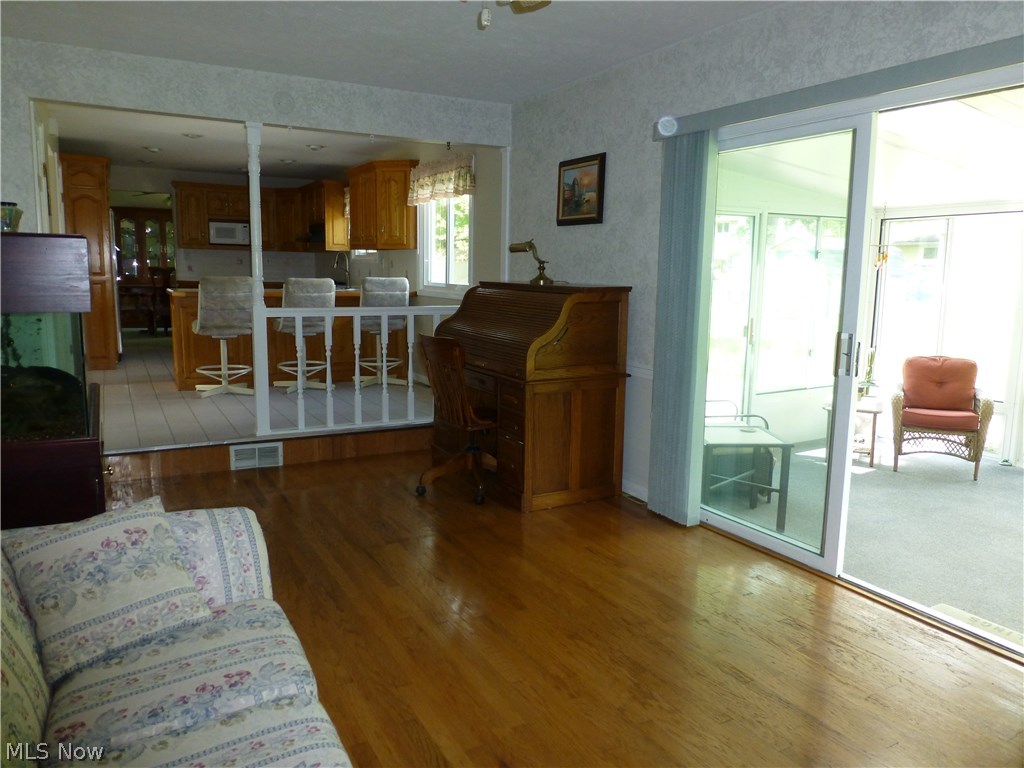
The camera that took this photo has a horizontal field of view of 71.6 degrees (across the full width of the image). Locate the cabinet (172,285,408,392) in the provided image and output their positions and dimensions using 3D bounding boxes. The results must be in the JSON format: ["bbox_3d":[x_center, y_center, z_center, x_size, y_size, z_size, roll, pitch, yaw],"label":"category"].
[{"bbox_3d":[-2.173,-0.479,7.077,2.196,0.915,0.680,-4,10,-26],"label":"cabinet"}]

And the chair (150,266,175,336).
[{"bbox_3d":[-5.757,-1.354,11.713,0.460,1.090,0.500,-4,10,-26],"label":"chair"}]

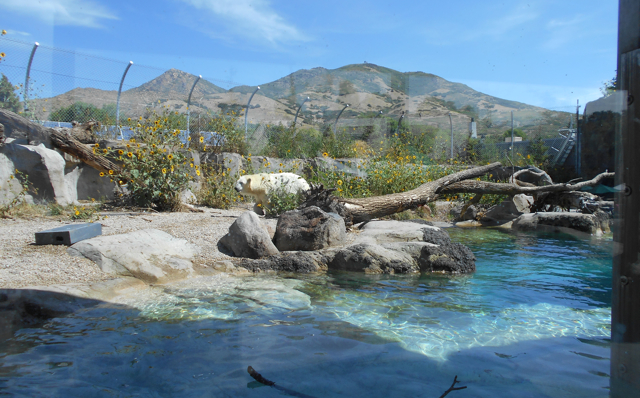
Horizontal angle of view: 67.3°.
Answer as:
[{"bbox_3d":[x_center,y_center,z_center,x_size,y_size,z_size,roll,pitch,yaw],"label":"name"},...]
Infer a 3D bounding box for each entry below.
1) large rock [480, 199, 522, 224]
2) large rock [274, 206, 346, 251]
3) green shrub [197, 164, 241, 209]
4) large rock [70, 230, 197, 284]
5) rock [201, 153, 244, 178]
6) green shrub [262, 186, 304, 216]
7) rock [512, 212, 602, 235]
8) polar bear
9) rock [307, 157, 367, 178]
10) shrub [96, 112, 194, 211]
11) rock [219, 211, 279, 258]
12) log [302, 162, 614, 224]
[{"bbox_3d":[4.055,0.303,10.800,0.880,0.520,0.750,1,3,20],"label":"large rock"},{"bbox_3d":[-0.132,0.425,6.700,0.980,0.620,0.750,0,3,0],"label":"large rock"},{"bbox_3d":[-2.745,-0.338,13.000,1.200,1.250,1.050,0,3,0],"label":"green shrub"},{"bbox_3d":[-2.223,0.670,5.700,1.420,0.400,1.100,-1,3,-20],"label":"large rock"},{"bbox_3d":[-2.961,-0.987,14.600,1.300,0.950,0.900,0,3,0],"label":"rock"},{"bbox_3d":[-0.850,0.057,10.900,0.900,0.720,0.800,0,3,0],"label":"green shrub"},{"bbox_3d":[4.743,0.489,9.600,1.750,0.420,0.850,1,3,25],"label":"rock"},{"bbox_3d":[-1.126,-0.107,11.400,1.900,1.020,0.720,0,3,0],"label":"polar bear"},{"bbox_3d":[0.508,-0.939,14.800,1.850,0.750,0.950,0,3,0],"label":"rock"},{"bbox_3d":[-4.381,-0.936,12.000,2.350,2.450,1.950,-1,3,-20],"label":"shrub"},{"bbox_3d":[-0.937,0.478,6.300,0.780,0.600,0.650,0,3,0],"label":"rock"},{"bbox_3d":[2.950,-0.119,9.605,6.450,1.200,1.000,-1,3,-14],"label":"log"}]

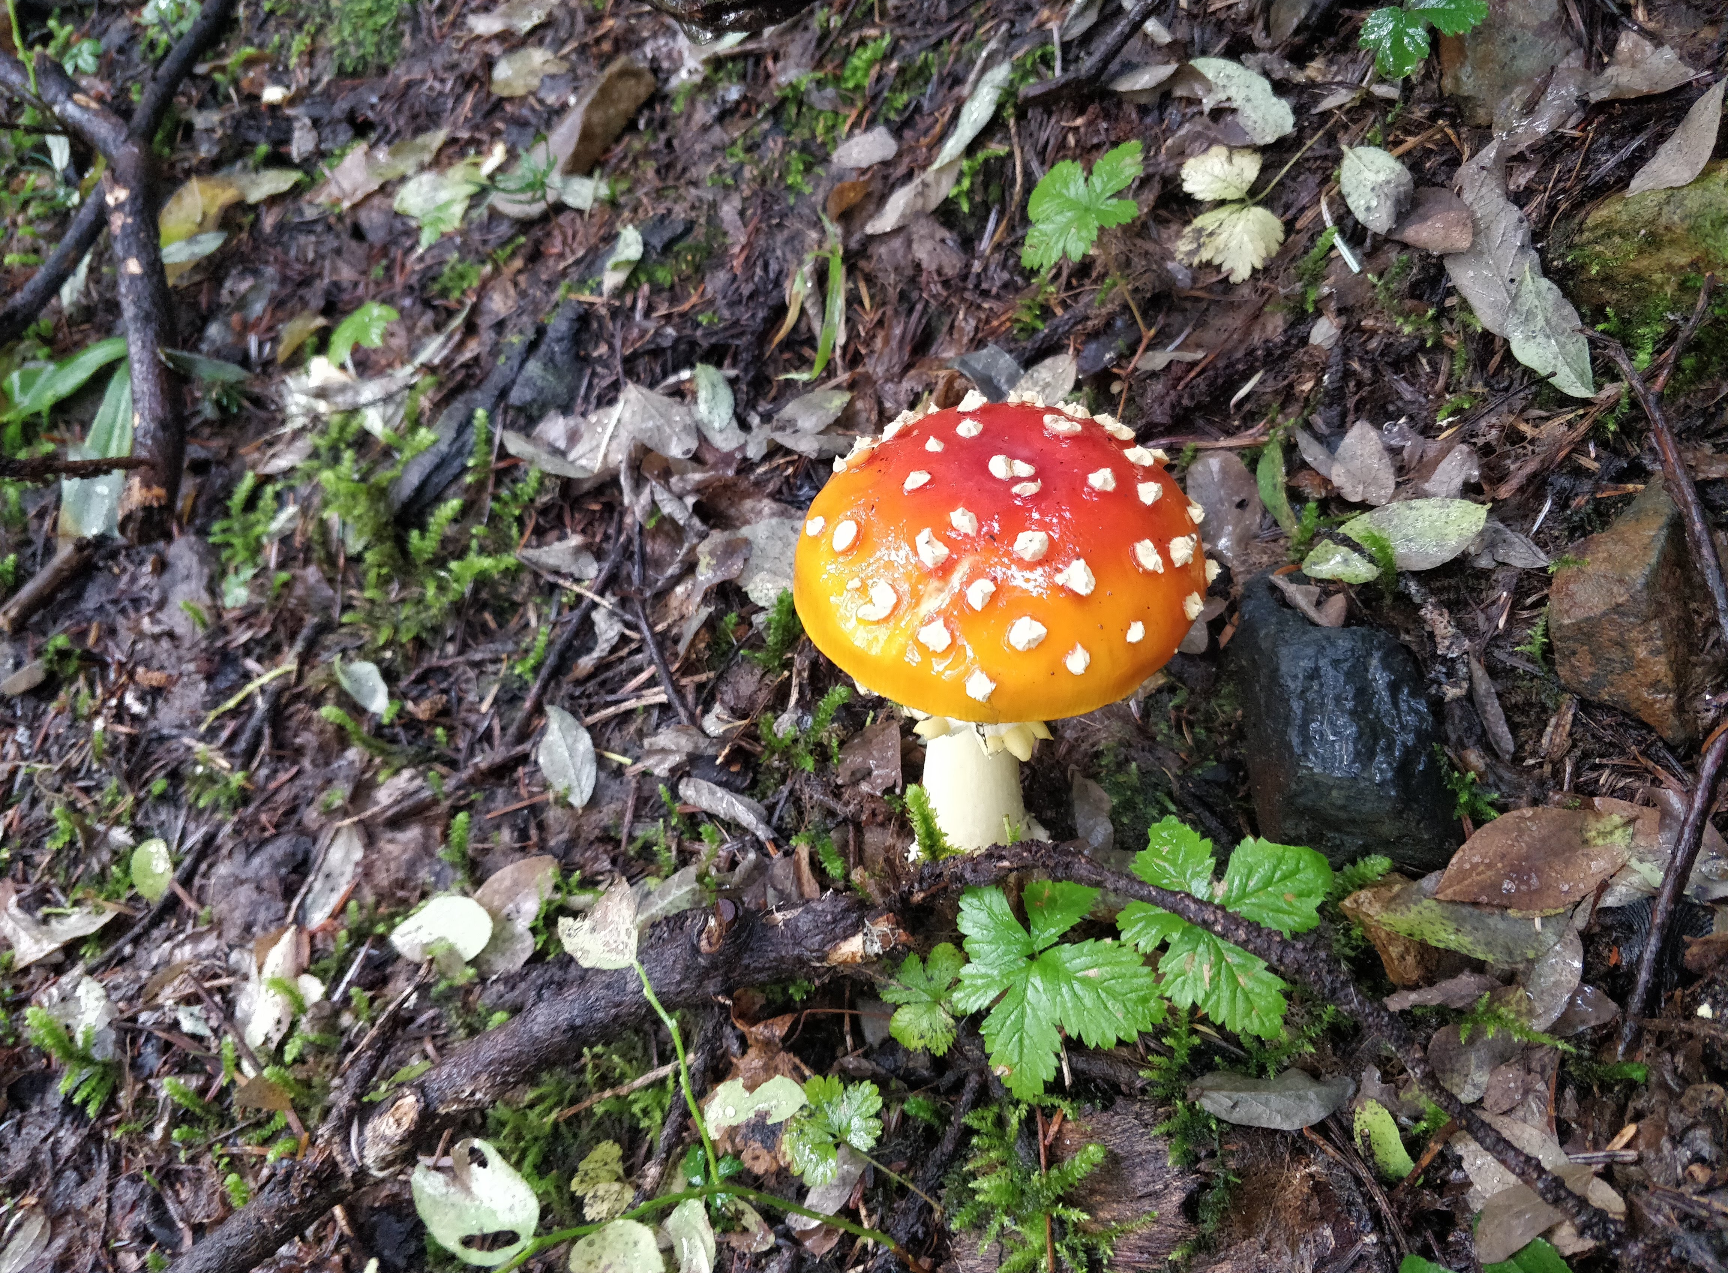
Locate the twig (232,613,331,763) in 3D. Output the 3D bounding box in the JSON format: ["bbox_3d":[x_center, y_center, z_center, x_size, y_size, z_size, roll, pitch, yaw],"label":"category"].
[{"bbox_3d":[-0.241,0.022,0.495,0.007,0.006,0.068,17,71,19],"label":"twig"}]

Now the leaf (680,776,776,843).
[{"bbox_3d":[-0.046,0.058,0.403,0.041,0.009,0.009,29,65,18],"label":"leaf"}]

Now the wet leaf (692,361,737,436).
[{"bbox_3d":[-0.063,-0.101,0.506,0.017,0.008,0.039,-21,63,3],"label":"wet leaf"}]

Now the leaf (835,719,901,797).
[{"bbox_3d":[0.002,0.037,0.378,0.019,0.010,0.025,3,66,6],"label":"leaf"}]

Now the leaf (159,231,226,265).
[{"bbox_3d":[-0.344,-0.200,0.614,0.035,0.008,0.015,-30,62,-18],"label":"leaf"}]

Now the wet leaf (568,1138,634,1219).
[{"bbox_3d":[-0.072,0.150,0.331,0.017,0.009,0.020,-3,71,2],"label":"wet leaf"}]

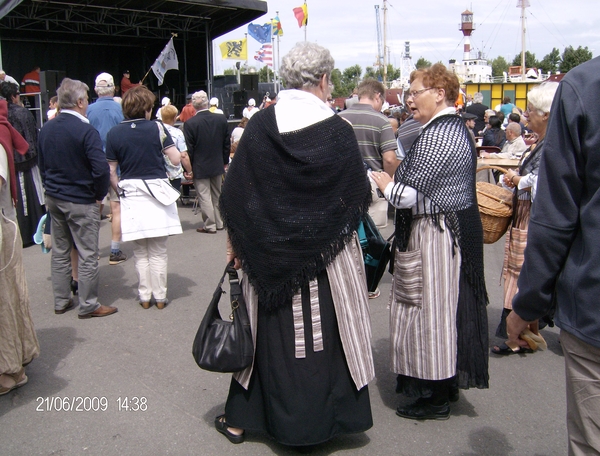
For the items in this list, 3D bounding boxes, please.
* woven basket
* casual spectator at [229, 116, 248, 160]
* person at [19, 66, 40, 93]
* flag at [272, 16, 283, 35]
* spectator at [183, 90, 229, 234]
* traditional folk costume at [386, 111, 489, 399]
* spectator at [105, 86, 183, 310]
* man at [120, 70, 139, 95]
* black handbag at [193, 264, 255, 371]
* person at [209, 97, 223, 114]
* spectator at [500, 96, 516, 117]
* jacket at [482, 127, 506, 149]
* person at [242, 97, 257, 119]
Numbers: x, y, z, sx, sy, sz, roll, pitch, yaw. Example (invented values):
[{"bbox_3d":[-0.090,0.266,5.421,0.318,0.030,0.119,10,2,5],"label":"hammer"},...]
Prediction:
[{"bbox_3d":[1.157,-0.144,3.850,0.360,0.460,0.360,-1,11,0],"label":"woven basket"},{"bbox_3d":[-0.867,-1.033,9.777,0.480,1.280,0.650,1,11,7],"label":"casual spectator"},{"bbox_3d":[-7.622,-3.761,18.000,0.560,1.700,0.420,3,11,20],"label":"person"},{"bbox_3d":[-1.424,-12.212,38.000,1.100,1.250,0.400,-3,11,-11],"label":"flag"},{"bbox_3d":[-1.121,-0.799,7.481,0.540,1.700,0.360,-3,11,-10],"label":"spectator"},{"bbox_3d":[0.630,0.120,2.986,0.470,1.340,0.500,-4,12,-16],"label":"traditional folk costume"},{"bbox_3d":[-1.181,-0.222,4.760,0.570,1.650,0.400,1,11,8],"label":"spectator"},{"bbox_3d":[-5.127,-3.827,18.800,0.550,1.740,0.500,1,11,10],"label":"man"},{"bbox_3d":[-0.332,0.394,2.724,0.280,0.460,0.140,4,12,25],"label":"black handbag"},{"bbox_3d":[-1.871,-2.035,13.800,0.480,1.640,0.340,-1,11,0],"label":"person"},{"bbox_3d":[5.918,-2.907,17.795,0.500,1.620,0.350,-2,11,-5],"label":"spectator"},{"bbox_3d":[2.946,-1.244,9.499,0.460,0.600,0.340,-7,13,-29],"label":"jacket"},{"bbox_3d":[-1.314,-2.493,16.319,0.480,1.650,0.360,-1,11,0],"label":"person"}]

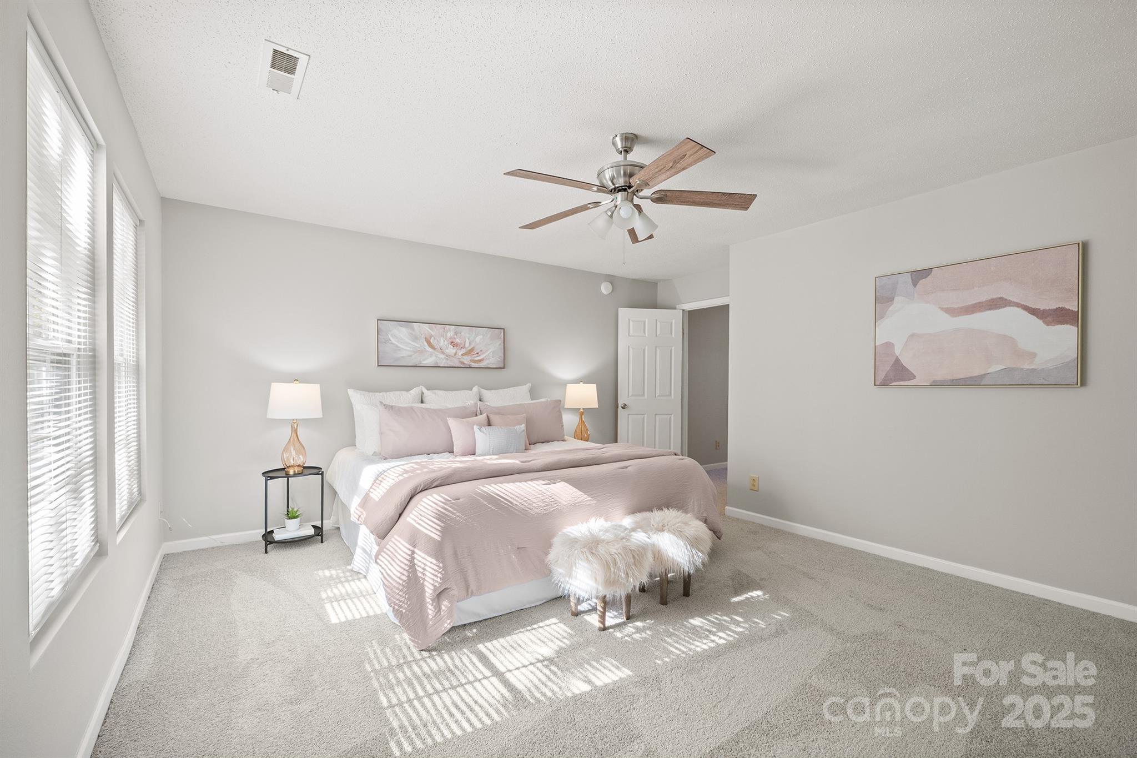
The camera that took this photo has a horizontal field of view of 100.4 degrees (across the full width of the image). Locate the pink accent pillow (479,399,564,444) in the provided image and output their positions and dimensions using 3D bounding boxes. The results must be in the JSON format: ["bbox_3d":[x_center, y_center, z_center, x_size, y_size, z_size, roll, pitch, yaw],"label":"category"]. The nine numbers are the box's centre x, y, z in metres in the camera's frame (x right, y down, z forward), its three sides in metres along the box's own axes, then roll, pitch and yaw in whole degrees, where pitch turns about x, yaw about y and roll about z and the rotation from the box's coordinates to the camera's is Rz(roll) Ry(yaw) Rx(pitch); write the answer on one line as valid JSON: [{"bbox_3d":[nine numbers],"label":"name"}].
[{"bbox_3d":[-0.437,0.406,4.497,0.880,0.430,0.170,0,-17,-36],"label":"pink accent pillow"}]

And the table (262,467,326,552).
[{"bbox_3d":[-2.026,0.942,3.489,0.410,0.540,0.410,0,0,-36],"label":"table"}]

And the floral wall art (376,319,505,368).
[{"bbox_3d":[-1.129,-0.301,4.392,1.220,0.405,0.035,0,0,-36],"label":"floral wall art"}]

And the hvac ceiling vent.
[{"bbox_3d":[-1.142,-1.219,1.896,0.147,0.025,0.345,0,0,-36],"label":"hvac ceiling vent"}]

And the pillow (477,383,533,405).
[{"bbox_3d":[-0.619,0.323,4.565,0.580,0.520,0.180,0,-15,-36],"label":"pillow"}]

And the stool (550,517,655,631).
[{"bbox_3d":[0.166,0.976,2.423,0.480,0.480,0.480,0,0,0],"label":"stool"}]

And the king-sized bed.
[{"bbox_3d":[-0.475,0.903,3.558,2.120,0.620,2.090,0,0,-36],"label":"king-sized bed"}]

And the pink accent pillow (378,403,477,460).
[{"bbox_3d":[-1.087,0.384,3.771,0.810,0.440,0.180,0,-17,-36],"label":"pink accent pillow"}]

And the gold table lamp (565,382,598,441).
[{"bbox_3d":[0.137,0.364,5.014,0.352,0.684,0.352,0,0,0],"label":"gold table lamp"}]

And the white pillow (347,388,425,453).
[{"bbox_3d":[-1.509,0.339,3.932,0.600,0.540,0.180,0,-15,-36],"label":"white pillow"}]

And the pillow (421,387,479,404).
[{"bbox_3d":[-1.056,0.328,4.249,0.570,0.520,0.180,0,-15,-36],"label":"pillow"}]

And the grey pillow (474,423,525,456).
[{"bbox_3d":[-0.561,0.496,3.951,0.470,0.270,0.130,0,-18,-36],"label":"grey pillow"}]

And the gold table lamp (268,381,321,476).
[{"bbox_3d":[-2.018,0.348,3.491,0.352,0.684,0.352,0,0,-36],"label":"gold table lamp"}]

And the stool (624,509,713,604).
[{"bbox_3d":[0.542,0.988,2.718,0.480,0.470,0.480,0,0,0],"label":"stool"}]

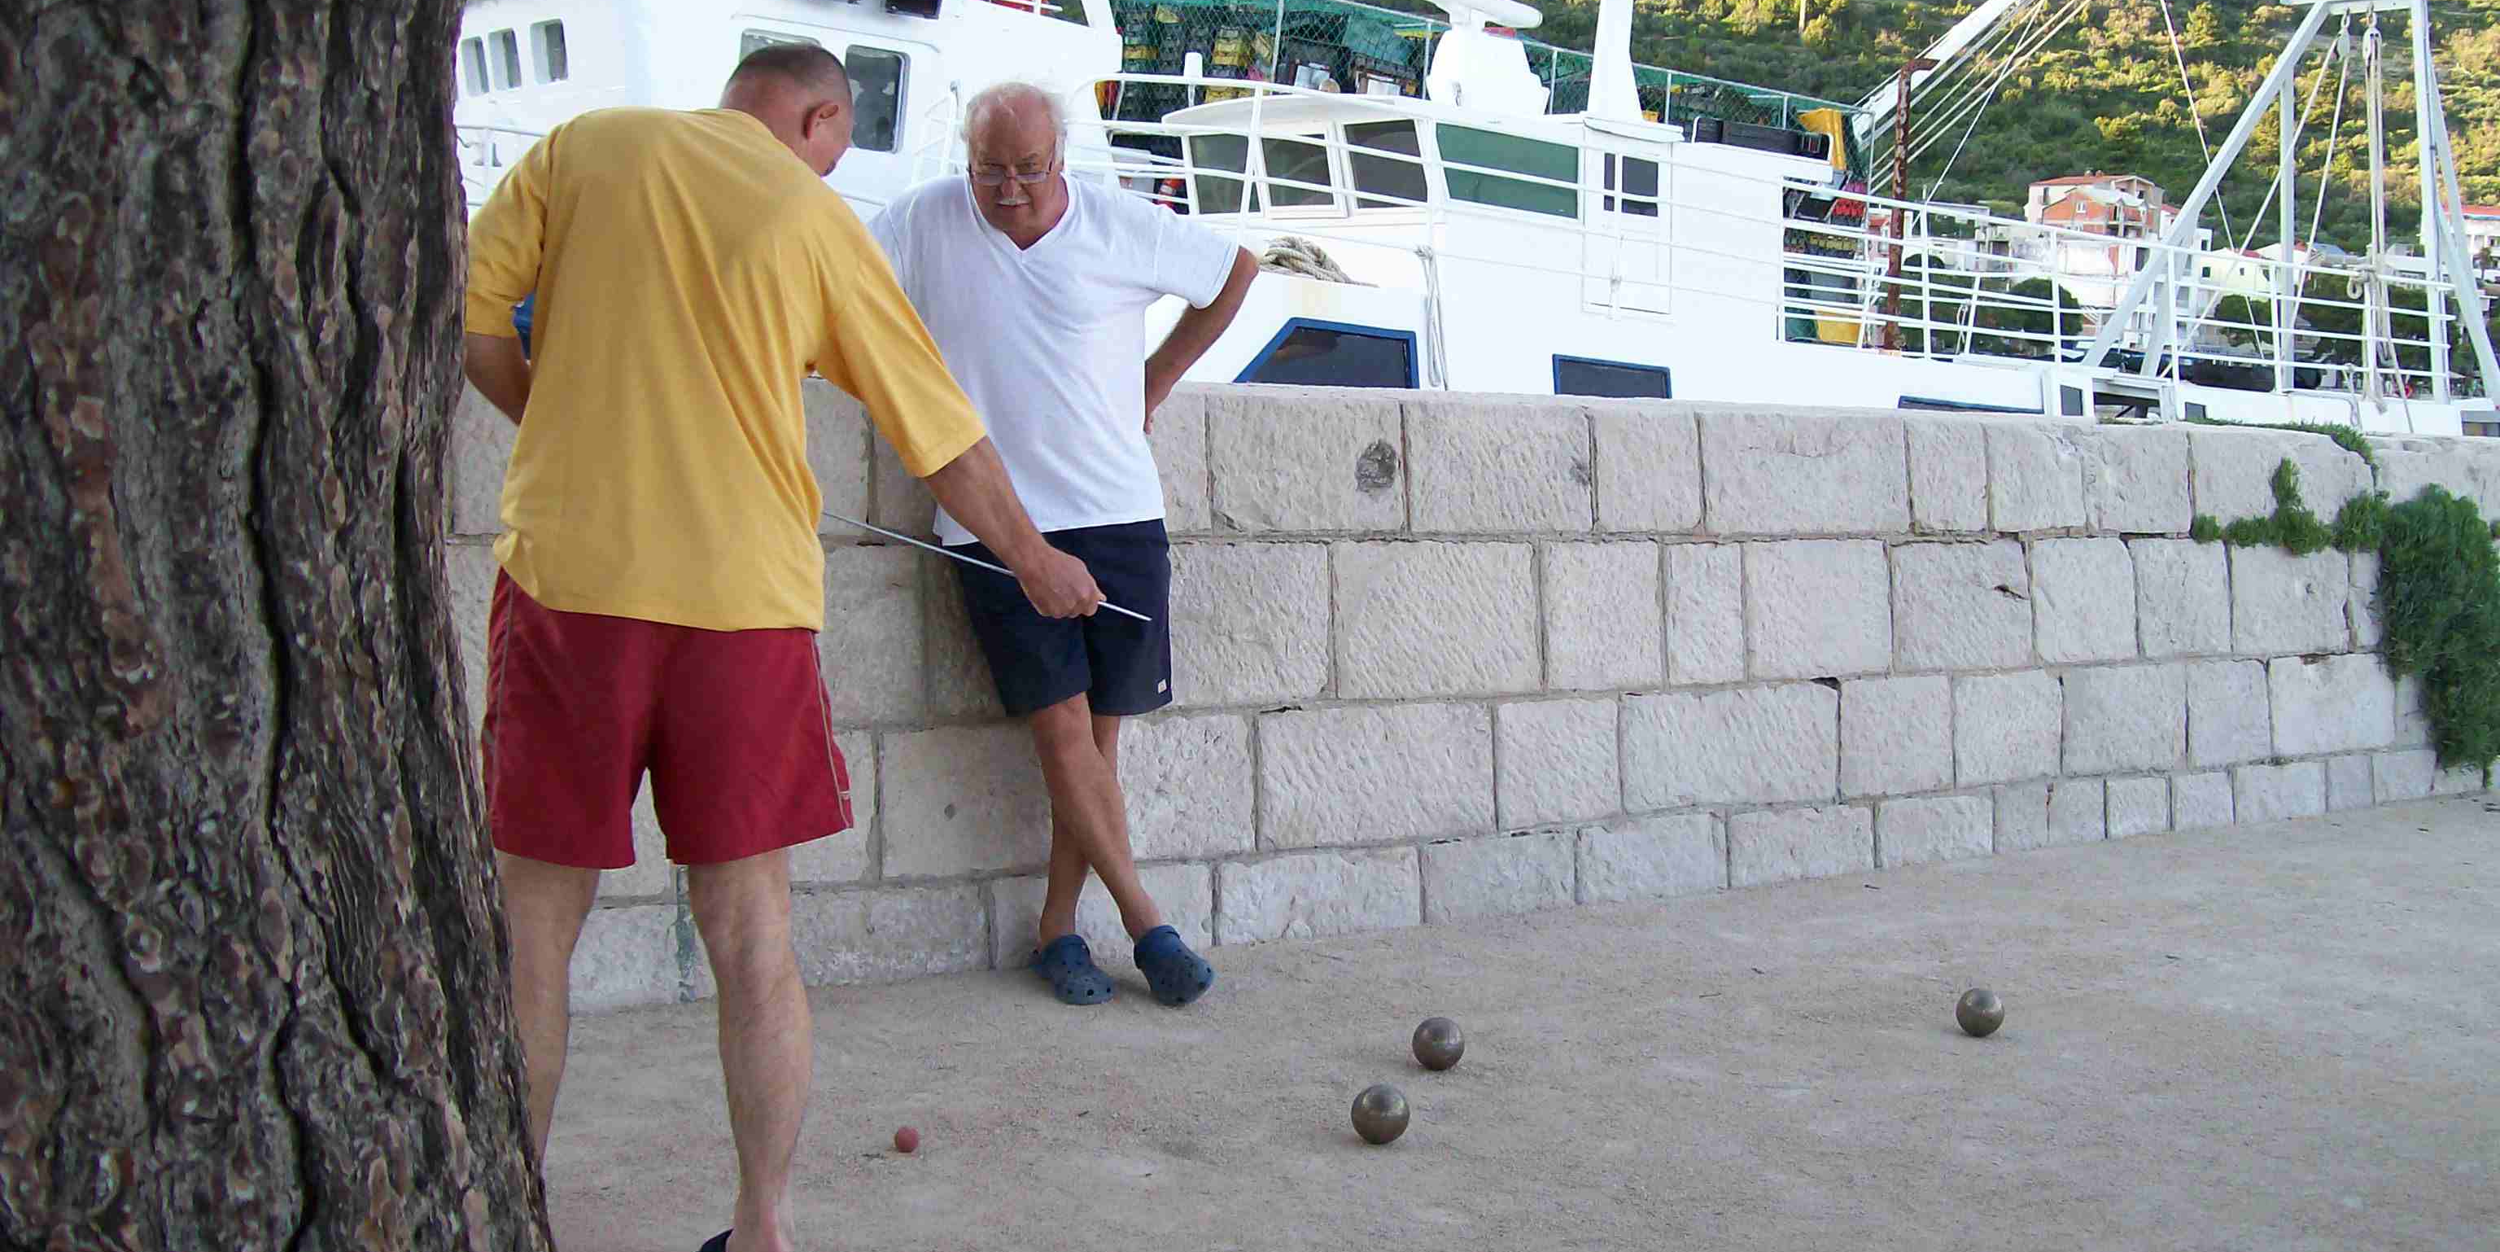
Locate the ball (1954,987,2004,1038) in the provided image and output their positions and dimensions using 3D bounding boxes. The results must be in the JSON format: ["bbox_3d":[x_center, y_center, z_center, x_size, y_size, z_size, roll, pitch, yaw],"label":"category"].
[{"bbox_3d":[1.193,0.631,4.245,0.078,0.078,0.078,0,2,0],"label":"ball"}]

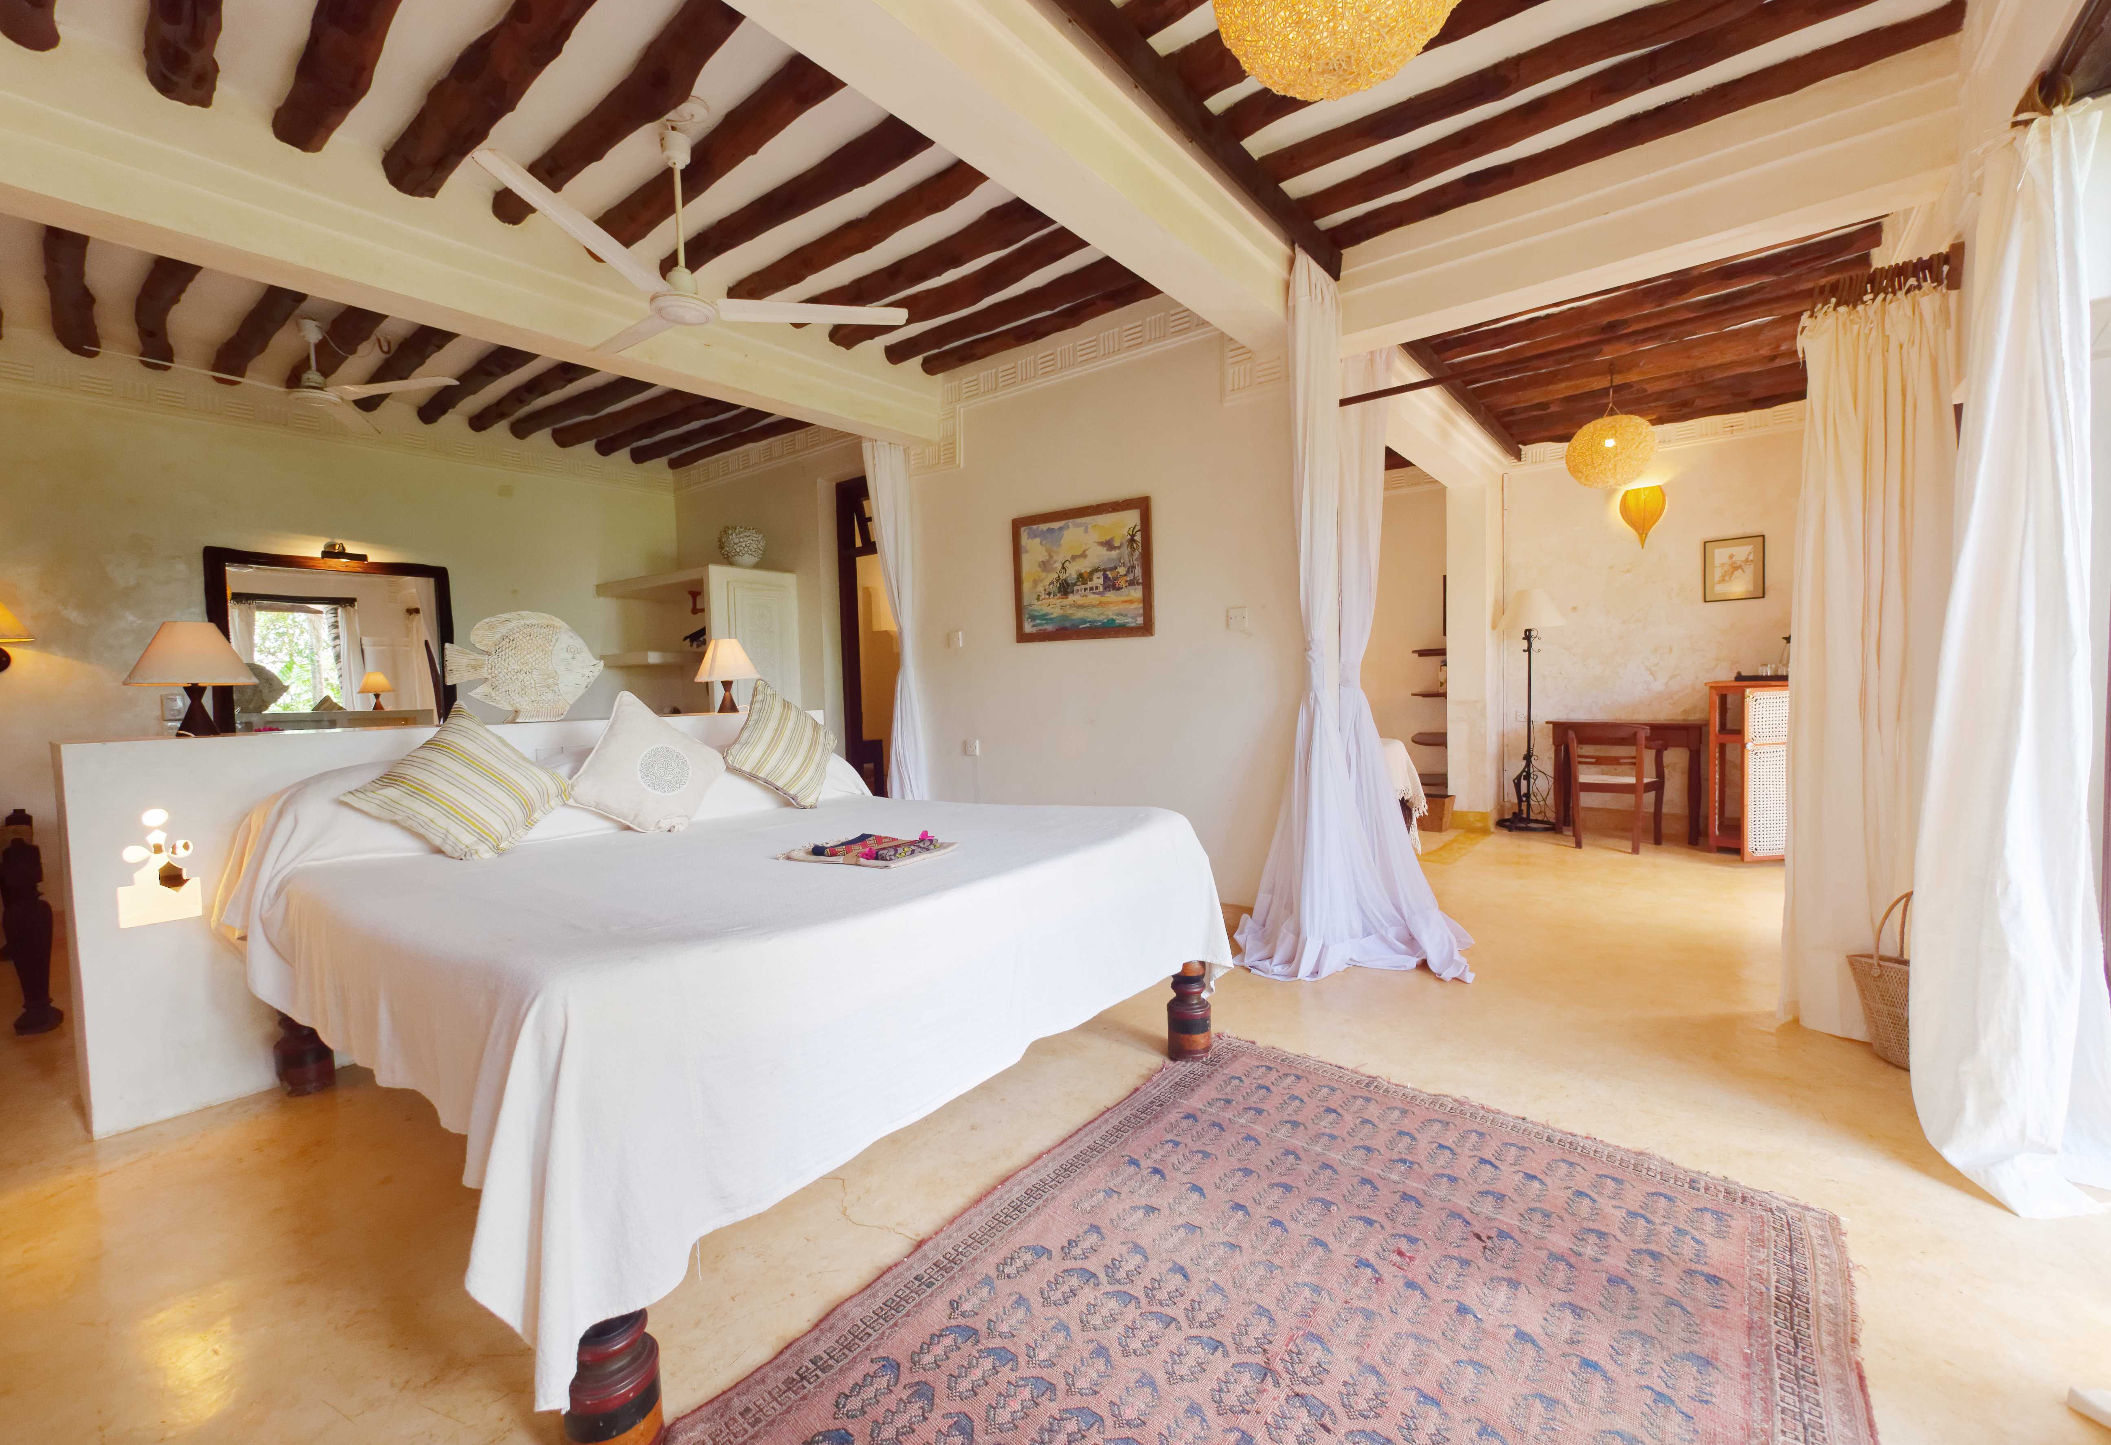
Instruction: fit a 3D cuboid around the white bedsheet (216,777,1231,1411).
[{"bbox_3d":[-0.963,0.522,2.611,2.280,0.708,2.100,1,4,38],"label":"white bedsheet"}]

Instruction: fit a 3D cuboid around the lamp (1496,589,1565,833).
[{"bbox_3d":[3.518,-0.096,6.376,0.444,1.756,0.444,1,4,38],"label":"lamp"}]

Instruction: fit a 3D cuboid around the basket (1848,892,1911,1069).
[{"bbox_3d":[2.506,0.721,2.441,0.356,0.489,0.299,1,4,40],"label":"basket"}]

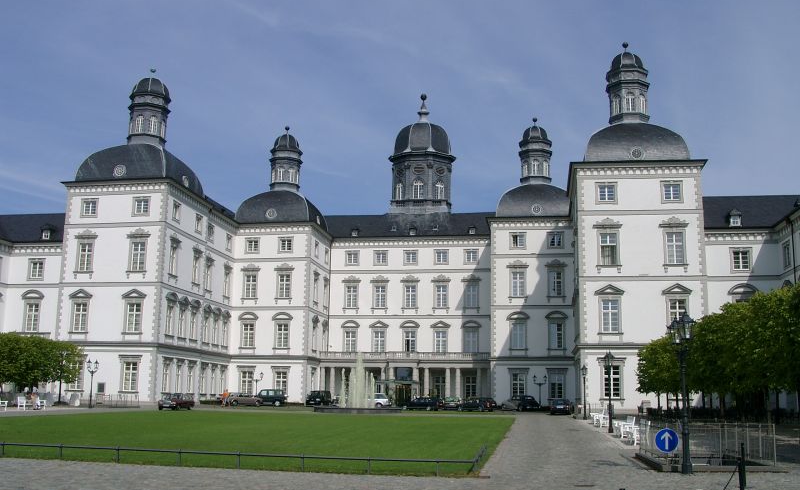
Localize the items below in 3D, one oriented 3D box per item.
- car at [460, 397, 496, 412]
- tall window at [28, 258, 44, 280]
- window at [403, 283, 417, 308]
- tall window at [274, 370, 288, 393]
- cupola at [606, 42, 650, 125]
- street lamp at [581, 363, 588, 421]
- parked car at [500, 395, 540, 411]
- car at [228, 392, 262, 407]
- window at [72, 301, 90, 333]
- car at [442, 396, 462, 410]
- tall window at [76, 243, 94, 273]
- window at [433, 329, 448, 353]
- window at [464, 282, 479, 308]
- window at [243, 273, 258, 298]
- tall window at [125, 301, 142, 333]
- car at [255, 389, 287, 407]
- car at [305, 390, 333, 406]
[{"bbox_3d":[8.788,18.058,89.144,4.450,1.470,1.760,-8,-15,39],"label":"car"},{"bbox_3d":[-37.663,2.592,81.474,1.781,2.104,0.300,-1,-11,9],"label":"tall window"},{"bbox_3d":[1.373,6.850,105.240,1.736,3.276,0.300,-1,-11,9],"label":"window"},{"bbox_3d":[-14.787,17.127,98.055,1.648,2.906,0.300,-1,-11,9],"label":"tall window"},{"bbox_3d":[23.565,-16.743,81.236,4.234,8.998,4.234,-1,-11,9],"label":"cupola"},{"bbox_3d":[13.541,10.751,57.681,0.460,4.020,1.300,-1,-11,9],"label":"street lamp"},{"bbox_3d":[13.408,17.607,87.159,1.800,1.620,4.800,8,-13,-32],"label":"parked car"},{"bbox_3d":[-17.096,17.162,87.139,4.100,1.420,1.740,-1,-11,9],"label":"car"},{"bbox_3d":[-32.735,7.454,80.512,1.703,3.130,0.250,-1,-11,9],"label":"window"},{"bbox_3d":[5.835,17.526,87.000,1.770,1.470,4.400,-1,-12,8],"label":"car"},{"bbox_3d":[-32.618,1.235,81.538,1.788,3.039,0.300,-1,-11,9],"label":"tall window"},{"bbox_3d":[5.394,12.769,103.389,1.883,3.208,0.300,-1,-11,9],"label":"window"},{"bbox_3d":[9.555,6.738,103.923,1.693,3.235,0.300,-1,-11,9],"label":"window"},{"bbox_3d":[-18.398,5.015,96.701,2.051,3.047,0.300,-1,-11,9],"label":"window"},{"bbox_3d":[-26.870,7.336,79.349,1.831,3.154,0.300,-1,-11,9],"label":"tall window"},{"bbox_3d":[-14.799,17.072,87.566,4.250,1.850,1.850,-1,-11,9],"label":"car"},{"bbox_3d":[-9.049,17.207,88.000,1.820,1.720,4.500,-2,-12,13],"label":"car"}]

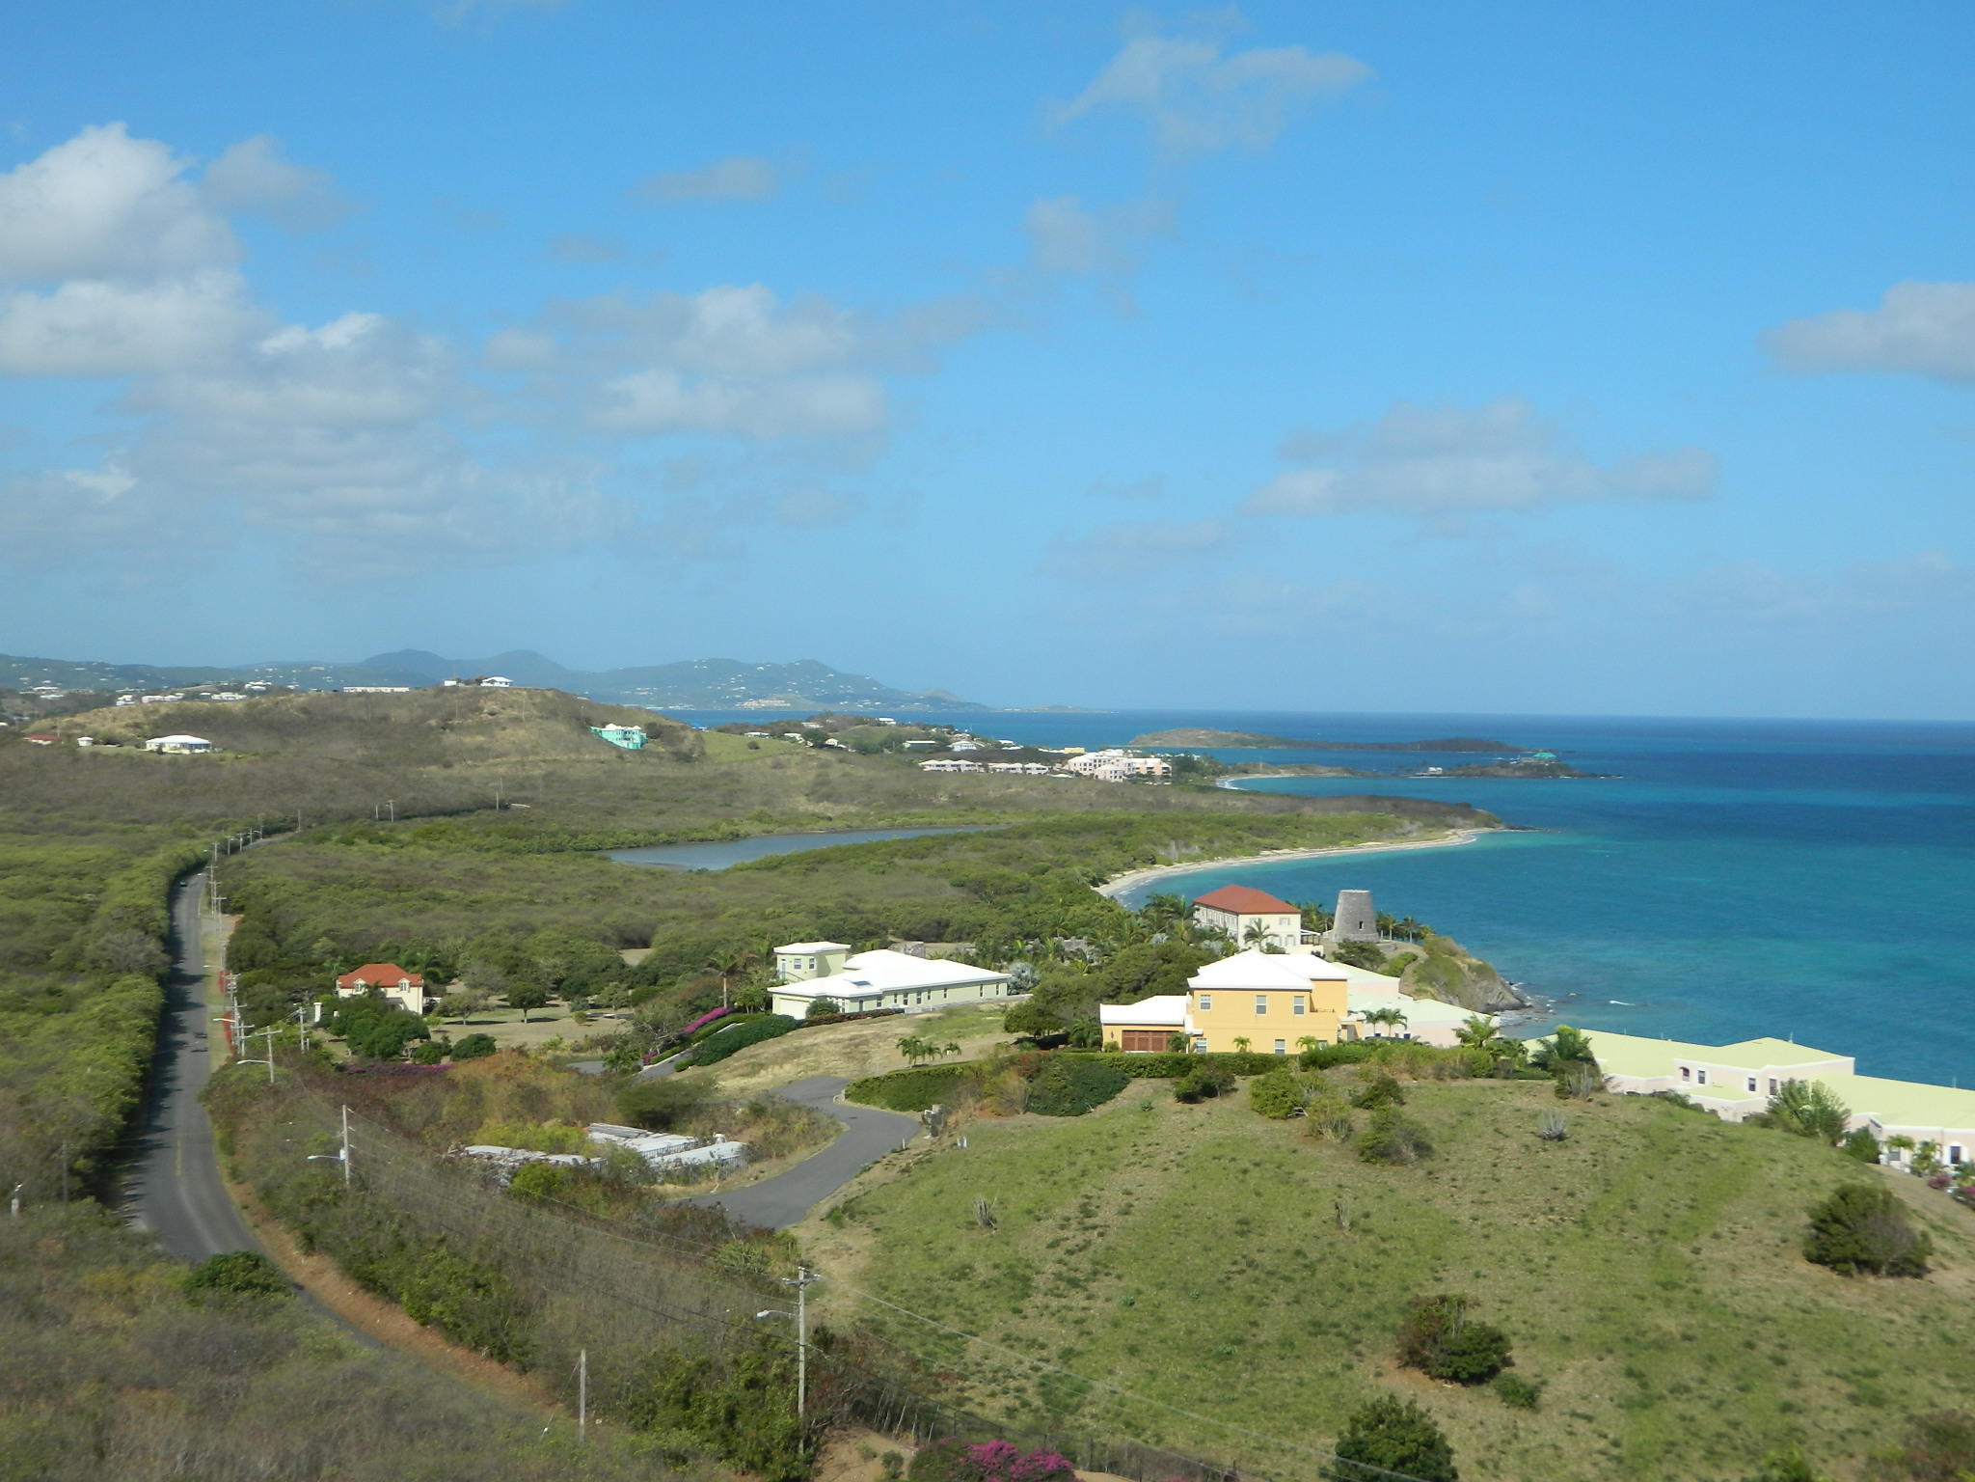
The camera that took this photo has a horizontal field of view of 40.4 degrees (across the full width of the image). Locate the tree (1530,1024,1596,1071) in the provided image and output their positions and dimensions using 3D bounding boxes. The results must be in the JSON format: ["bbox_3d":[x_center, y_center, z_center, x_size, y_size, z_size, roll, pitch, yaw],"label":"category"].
[{"bbox_3d":[43.570,23.420,203.000,5.000,4.000,4.800,1,1,0],"label":"tree"}]

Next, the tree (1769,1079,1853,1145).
[{"bbox_3d":[58.940,26.510,192.000,5.800,4.600,5.400,1,1,0],"label":"tree"}]

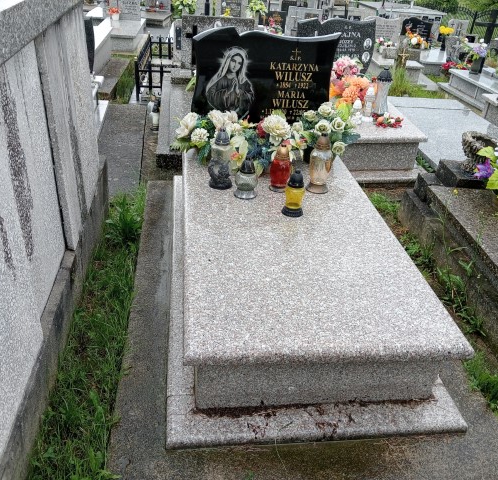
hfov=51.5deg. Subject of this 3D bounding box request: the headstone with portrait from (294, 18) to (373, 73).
[{"bbox_3d":[0.807,-1.754,4.811,0.700,0.588,0.120,-1,31,-7],"label":"headstone with portrait"}]

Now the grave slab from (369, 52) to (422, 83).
[{"bbox_3d":[2.257,-2.814,8.309,0.715,0.245,1.627,4,29,-1],"label":"grave slab"}]

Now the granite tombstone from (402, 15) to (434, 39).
[{"bbox_3d":[3.276,-3.993,9.877,0.626,0.483,0.105,4,29,-1],"label":"granite tombstone"}]

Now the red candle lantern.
[{"bbox_3d":[0.159,-0.362,2.566,0.105,0.240,0.105,-1,31,-7],"label":"red candle lantern"}]

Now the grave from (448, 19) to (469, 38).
[{"bbox_3d":[4.441,-4.403,10.863,0.446,0.433,0.105,4,29,-1],"label":"grave"}]

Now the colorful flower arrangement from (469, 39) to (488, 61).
[{"bbox_3d":[3.637,-3.019,8.187,0.250,0.270,0.230,-1,31,-7],"label":"colorful flower arrangement"}]

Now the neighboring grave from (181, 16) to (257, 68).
[{"bbox_3d":[-0.360,-2.289,5.996,0.798,0.578,0.158,0,29,-8],"label":"neighboring grave"}]

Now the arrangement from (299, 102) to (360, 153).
[{"bbox_3d":[0.467,-0.634,3.014,0.320,0.270,0.250,-1,31,-7],"label":"arrangement"}]

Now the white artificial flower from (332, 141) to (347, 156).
[{"bbox_3d":[0.526,-0.532,3.004,0.072,0.075,0.060,-1,31,-7],"label":"white artificial flower"}]

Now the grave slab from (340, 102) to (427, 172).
[{"bbox_3d":[0.837,-1.094,4.694,0.892,0.299,1.837,2,29,-4],"label":"grave slab"}]

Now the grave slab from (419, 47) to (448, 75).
[{"bbox_3d":[3.463,-3.374,9.853,0.850,0.280,1.500,1,31,-5],"label":"grave slab"}]

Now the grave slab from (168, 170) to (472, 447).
[{"bbox_3d":[0.138,-0.020,2.624,1.050,0.372,2.210,0,29,-8],"label":"grave slab"}]

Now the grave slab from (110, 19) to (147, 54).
[{"bbox_3d":[-2.200,-3.374,8.492,0.840,0.238,1.942,0,29,-8],"label":"grave slab"}]

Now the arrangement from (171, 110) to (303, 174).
[{"bbox_3d":[-0.068,-0.574,2.874,0.710,0.260,0.320,-1,31,-7],"label":"arrangement"}]

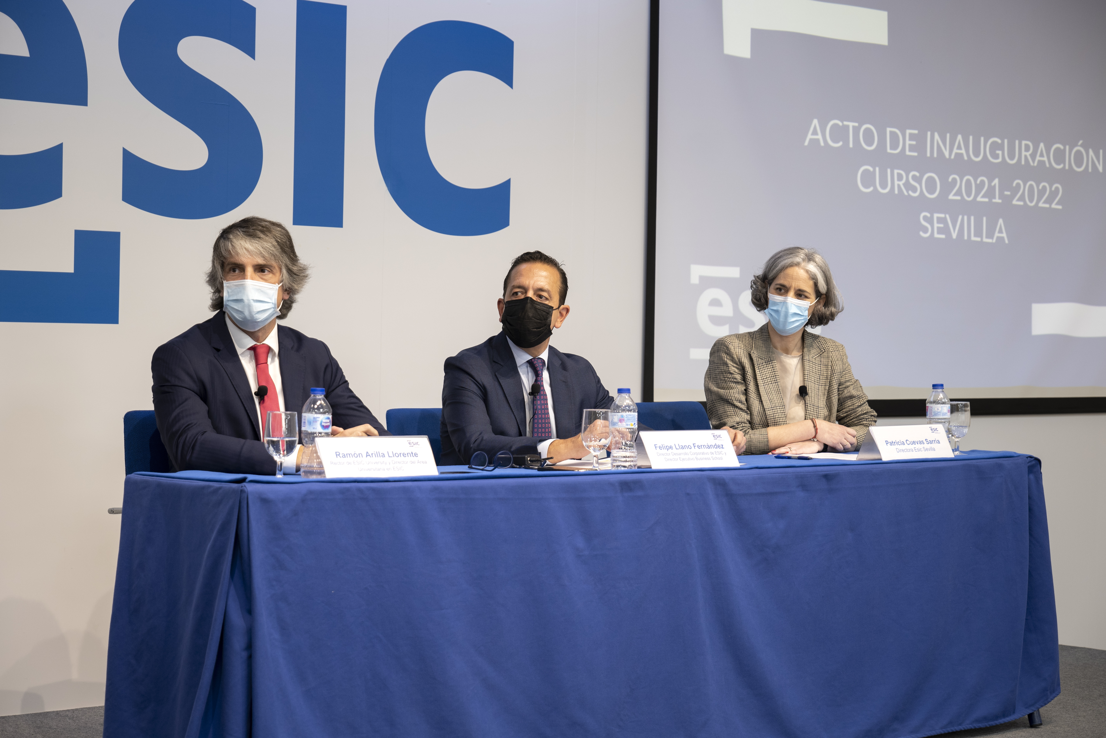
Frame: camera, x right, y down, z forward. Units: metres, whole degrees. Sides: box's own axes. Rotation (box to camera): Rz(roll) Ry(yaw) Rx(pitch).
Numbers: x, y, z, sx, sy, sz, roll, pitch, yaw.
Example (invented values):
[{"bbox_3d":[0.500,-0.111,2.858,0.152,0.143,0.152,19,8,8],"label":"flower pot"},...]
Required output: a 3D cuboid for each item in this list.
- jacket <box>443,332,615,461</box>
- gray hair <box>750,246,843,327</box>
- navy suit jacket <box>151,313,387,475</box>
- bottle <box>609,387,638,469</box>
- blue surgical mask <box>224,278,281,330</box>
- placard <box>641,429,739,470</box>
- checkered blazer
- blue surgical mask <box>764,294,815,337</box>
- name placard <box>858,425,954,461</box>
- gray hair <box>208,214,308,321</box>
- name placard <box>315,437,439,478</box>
[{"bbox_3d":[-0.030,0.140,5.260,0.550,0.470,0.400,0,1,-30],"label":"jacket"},{"bbox_3d":[0.697,-0.235,6.240,0.250,0.215,0.235,12,-2,16],"label":"gray hair"},{"bbox_3d":[-0.662,0.192,5.023,0.590,0.620,0.440,0,1,-37],"label":"navy suit jacket"},{"bbox_3d":[0.164,0.138,5.000,0.063,0.185,0.063,1,1,0],"label":"bottle"},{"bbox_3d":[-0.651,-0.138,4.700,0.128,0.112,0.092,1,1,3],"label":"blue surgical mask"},{"bbox_3d":[0.321,0.195,5.334,0.293,0.090,0.090,0,1,-39],"label":"placard"},{"bbox_3d":[0.652,0.112,5.860,0.520,0.470,0.360,0,1,-29],"label":"checkered blazer"},{"bbox_3d":[0.659,-0.151,6.140,0.125,0.115,0.085,11,-2,16],"label":"blue surgical mask"},{"bbox_3d":[0.950,0.196,5.855,0.293,0.090,0.090,0,1,-40],"label":"name placard"},{"bbox_3d":[-0.650,-0.221,4.790,0.215,0.225,0.230,1,1,3],"label":"gray hair"},{"bbox_3d":[-0.398,0.192,4.807,0.293,0.090,0.090,0,1,-38],"label":"name placard"}]

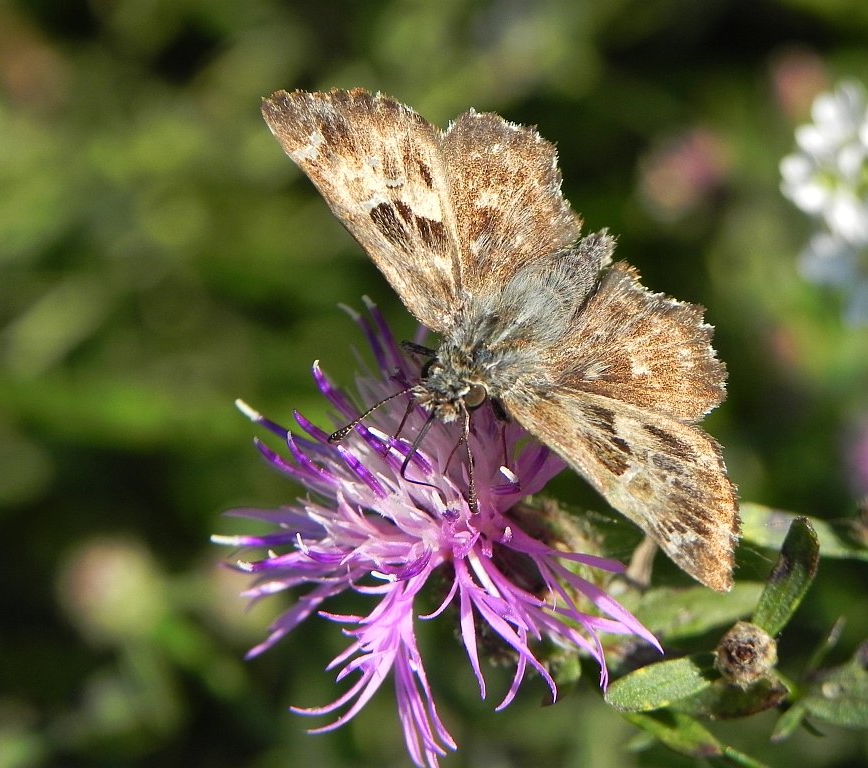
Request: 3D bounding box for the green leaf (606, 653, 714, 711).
[{"bbox_3d":[0.012,0.015,0.153,0.007,0.001,0.002,-13,54,-17],"label":"green leaf"}]

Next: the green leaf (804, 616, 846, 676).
[{"bbox_3d":[0.020,0.013,0.156,0.001,0.001,0.004,31,58,6],"label":"green leaf"}]

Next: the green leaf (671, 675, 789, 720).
[{"bbox_3d":[0.015,0.016,0.156,0.007,0.001,0.002,-4,52,-22],"label":"green leaf"}]

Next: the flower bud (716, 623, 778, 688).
[{"bbox_3d":[0.016,0.014,0.157,0.003,0.004,0.003,-1,75,6],"label":"flower bud"}]

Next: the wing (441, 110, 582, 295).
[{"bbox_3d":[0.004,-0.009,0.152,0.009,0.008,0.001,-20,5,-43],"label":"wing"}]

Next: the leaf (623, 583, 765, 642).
[{"bbox_3d":[0.013,0.012,0.159,0.009,0.001,0.003,-11,42,-19],"label":"leaf"}]

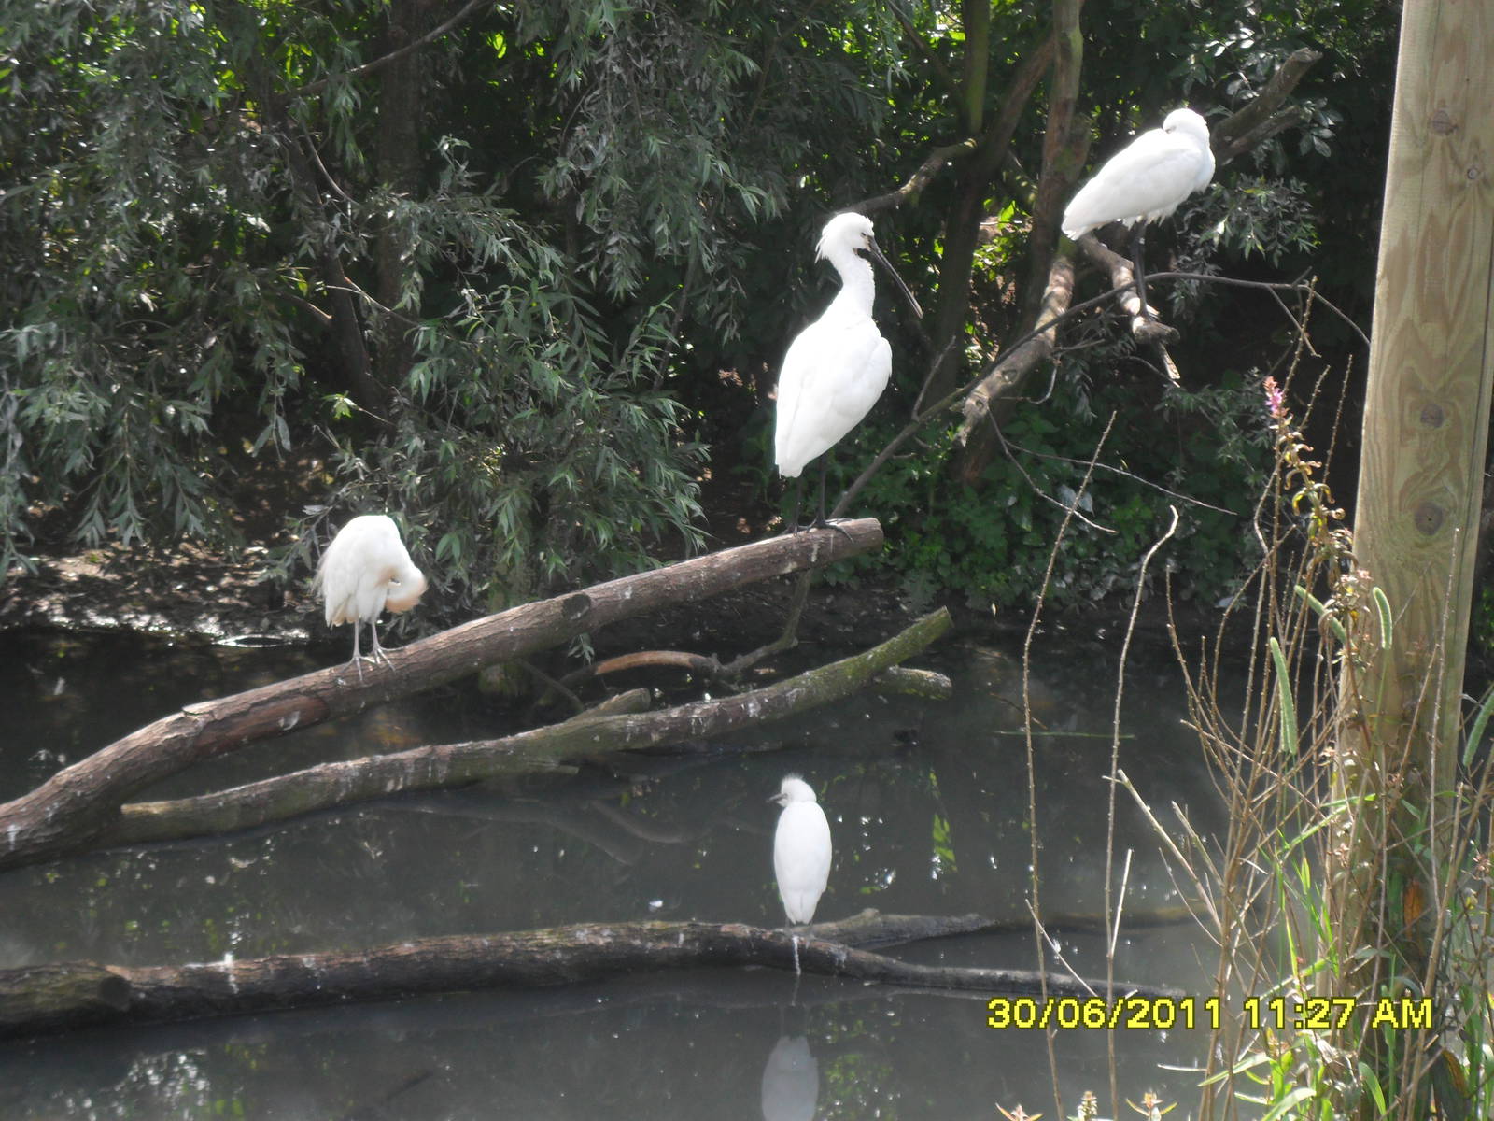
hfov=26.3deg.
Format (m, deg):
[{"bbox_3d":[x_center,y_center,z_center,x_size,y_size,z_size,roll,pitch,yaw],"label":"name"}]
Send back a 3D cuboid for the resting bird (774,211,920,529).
[{"bbox_3d":[0.222,-0.431,7.100,0.380,0.700,0.220,-10,18,-42],"label":"resting bird"}]

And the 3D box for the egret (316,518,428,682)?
[{"bbox_3d":[-0.786,0.072,6.650,0.160,0.330,0.240,-10,18,-43],"label":"egret"}]

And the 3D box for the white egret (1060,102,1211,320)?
[{"bbox_3d":[0.967,-0.861,7.900,0.400,0.520,0.200,4,14,8],"label":"white egret"}]

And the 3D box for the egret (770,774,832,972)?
[{"bbox_3d":[0.101,0.572,6.050,0.125,0.325,0.200,2,13,-2],"label":"egret"}]

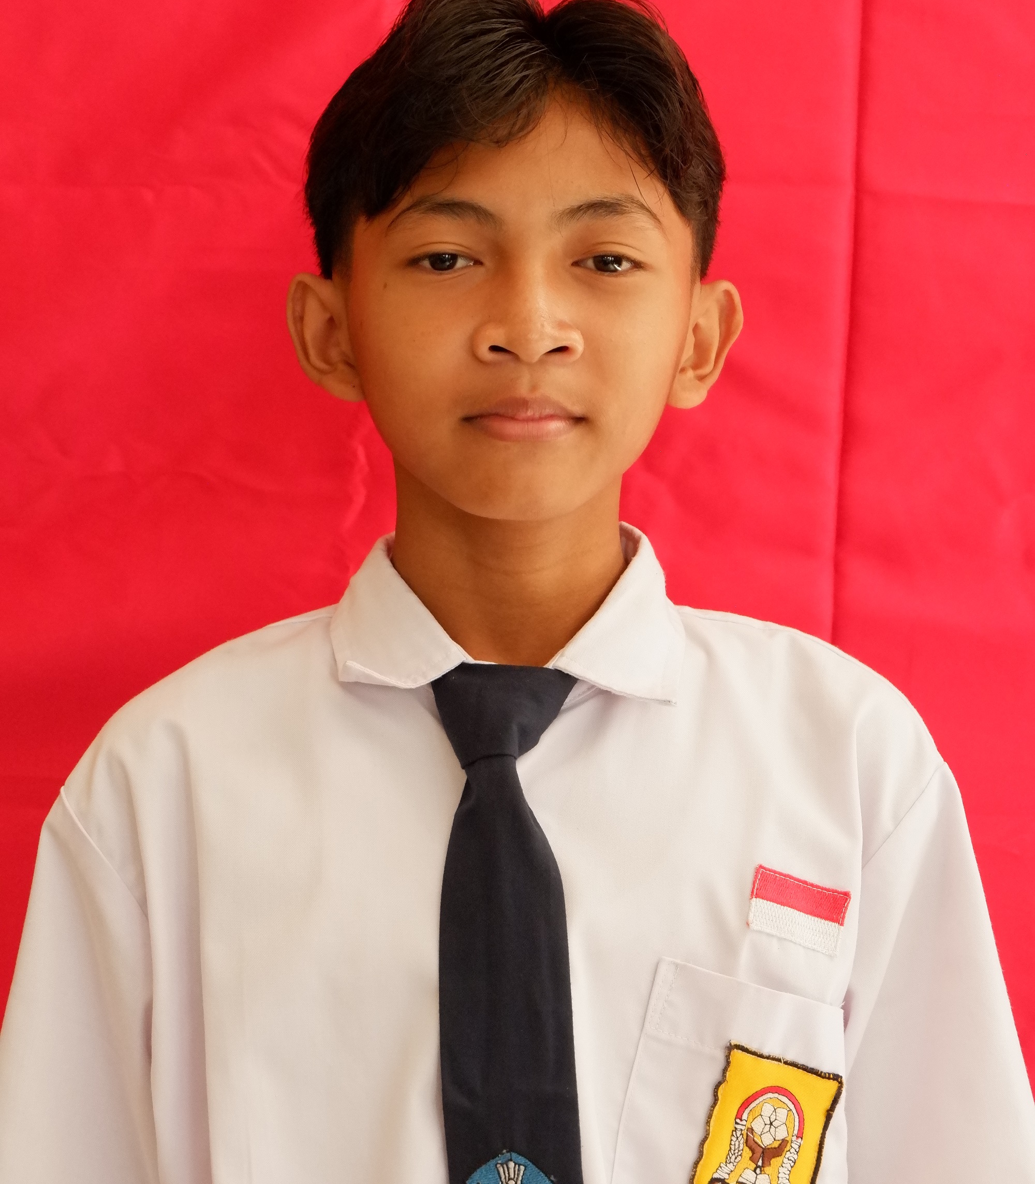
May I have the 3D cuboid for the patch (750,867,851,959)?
[{"bbox_3d":[0.110,0.124,1.155,0.041,0.025,0.006,18,-15,-22],"label":"patch"}]

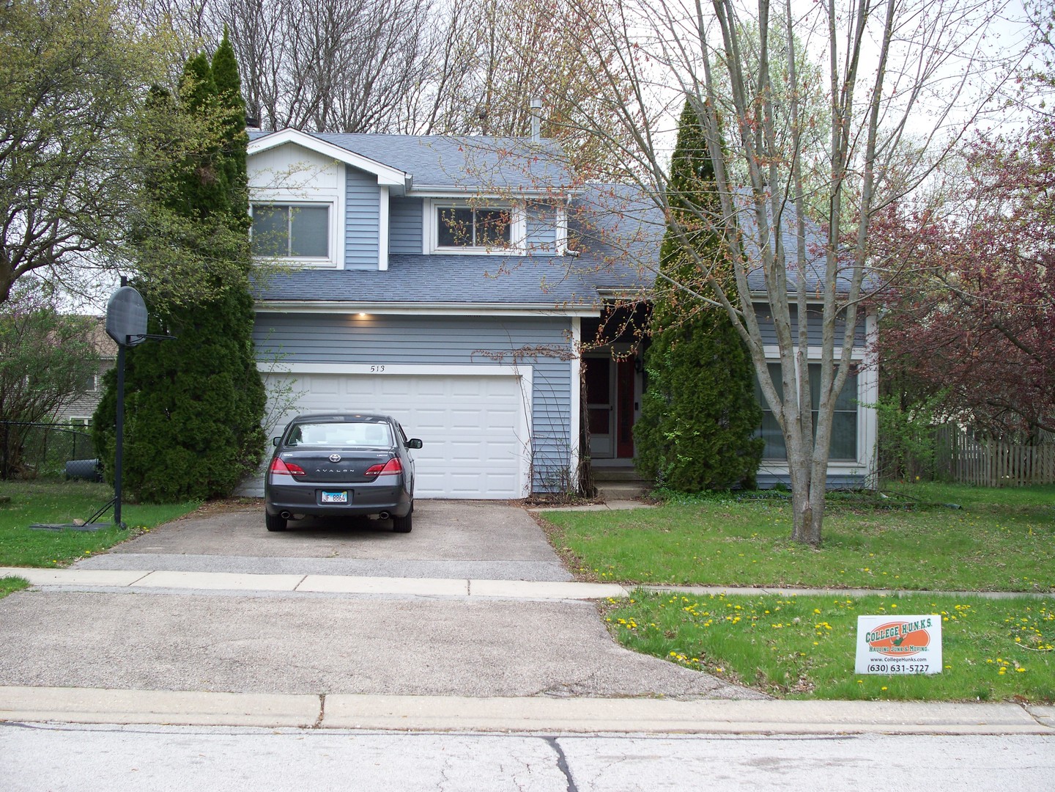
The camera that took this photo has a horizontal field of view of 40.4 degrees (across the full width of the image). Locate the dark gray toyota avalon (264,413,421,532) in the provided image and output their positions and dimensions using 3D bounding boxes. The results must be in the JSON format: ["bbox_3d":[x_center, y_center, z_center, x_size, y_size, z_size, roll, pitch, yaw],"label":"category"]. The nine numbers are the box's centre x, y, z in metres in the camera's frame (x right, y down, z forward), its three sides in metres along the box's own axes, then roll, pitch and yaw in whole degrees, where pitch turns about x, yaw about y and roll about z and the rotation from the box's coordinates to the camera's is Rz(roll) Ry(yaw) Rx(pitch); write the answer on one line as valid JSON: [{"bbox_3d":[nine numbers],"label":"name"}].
[{"bbox_3d":[-2.420,0.965,19.300,1.920,1.480,5.000,1,-1,-4],"label":"dark gray toyota avalon"}]

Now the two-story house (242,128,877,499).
[{"bbox_3d":[-0.040,-1.950,30.200,12.200,7.700,12.000,1,-1,-3],"label":"two-story house"}]

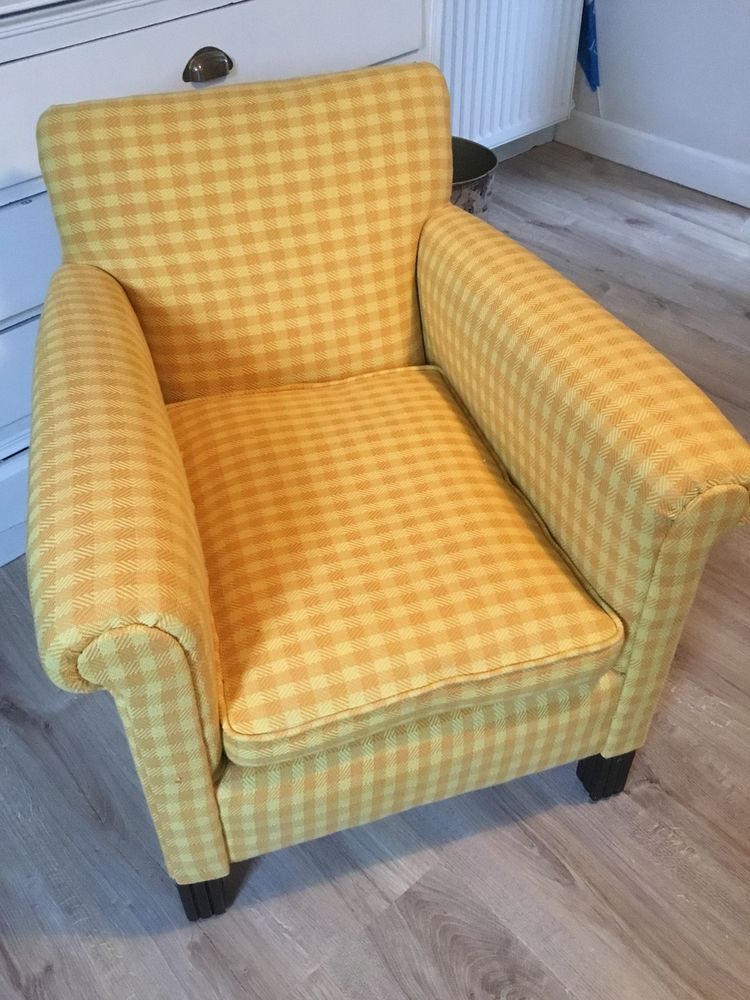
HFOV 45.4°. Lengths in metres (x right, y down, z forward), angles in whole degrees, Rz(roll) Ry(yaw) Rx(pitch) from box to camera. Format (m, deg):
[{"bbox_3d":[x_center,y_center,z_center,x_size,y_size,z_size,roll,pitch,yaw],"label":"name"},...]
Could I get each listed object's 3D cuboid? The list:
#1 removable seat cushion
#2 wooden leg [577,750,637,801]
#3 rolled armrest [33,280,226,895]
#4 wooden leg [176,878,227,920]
[{"bbox_3d":[-0.009,0.034,1.142,0.435,0.100,0.557,-12,43,-11],"label":"removable seat cushion"},{"bbox_3d":[0.320,0.354,1.225,0.052,0.123,0.052,-12,43,-11],"label":"wooden leg"},{"bbox_3d":[-0.310,0.054,1.156,0.159,0.470,0.711,-12,43,-11],"label":"rolled armrest"},{"bbox_3d":[-0.216,0.468,1.116,0.053,0.118,0.053,-12,43,-11],"label":"wooden leg"}]

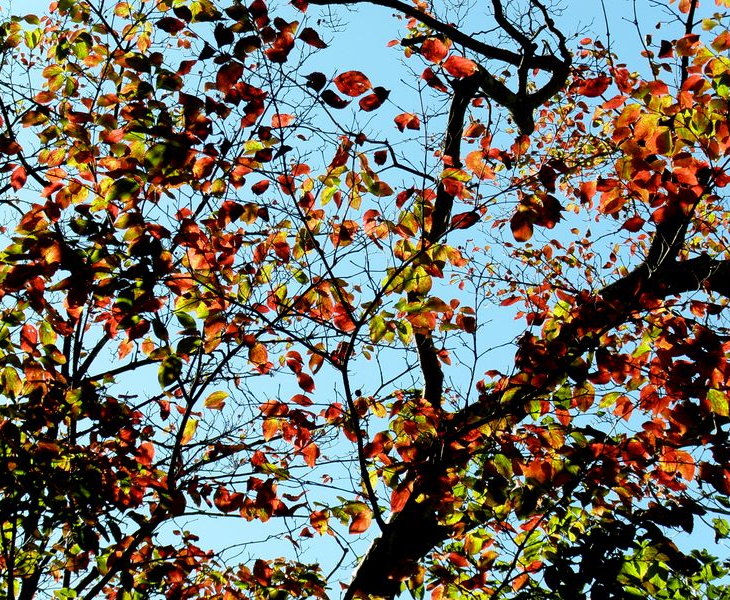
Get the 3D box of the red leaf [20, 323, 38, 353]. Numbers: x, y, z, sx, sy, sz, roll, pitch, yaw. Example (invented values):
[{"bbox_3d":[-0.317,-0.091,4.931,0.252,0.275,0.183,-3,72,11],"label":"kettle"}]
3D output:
[{"bbox_3d":[-0.903,0.101,6.200,0.048,0.025,0.085,-10,-76,-6],"label":"red leaf"}]

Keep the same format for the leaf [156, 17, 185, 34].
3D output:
[{"bbox_3d":[-0.522,-0.736,6.200,0.085,0.025,0.045,-1,-70,-5],"label":"leaf"}]

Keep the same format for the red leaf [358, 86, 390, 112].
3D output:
[{"bbox_3d":[0.022,-0.520,6.000,0.098,0.025,0.052,-28,-74,9],"label":"red leaf"}]

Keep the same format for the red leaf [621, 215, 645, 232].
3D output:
[{"bbox_3d":[0.744,-0.212,6.400,0.073,0.025,0.044,-14,-76,10],"label":"red leaf"}]

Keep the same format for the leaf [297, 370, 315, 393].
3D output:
[{"bbox_3d":[-0.157,0.219,6.200,0.042,0.025,0.070,-35,-79,6],"label":"leaf"}]

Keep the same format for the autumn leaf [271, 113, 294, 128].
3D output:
[{"bbox_3d":[-0.247,-0.542,7.000,0.073,0.035,0.030,0,-33,0],"label":"autumn leaf"}]

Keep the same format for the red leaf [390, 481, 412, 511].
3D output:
[{"bbox_3d":[0.098,0.542,6.376,0.050,0.091,0.030,28,-4,3],"label":"red leaf"}]

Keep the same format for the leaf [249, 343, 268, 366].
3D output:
[{"bbox_3d":[-0.294,0.151,6.391,0.050,0.067,0.030,-5,-1,-3],"label":"leaf"}]

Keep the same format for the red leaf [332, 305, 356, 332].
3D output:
[{"bbox_3d":[-0.062,0.054,6.700,0.070,0.077,0.030,0,-33,0],"label":"red leaf"}]

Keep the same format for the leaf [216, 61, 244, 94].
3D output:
[{"bbox_3d":[-0.350,-0.574,5.962,0.065,0.091,0.030,30,3,-6],"label":"leaf"}]

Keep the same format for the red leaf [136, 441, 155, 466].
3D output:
[{"bbox_3d":[-0.604,0.422,6.357,0.053,0.069,0.030,20,-5,-4],"label":"red leaf"}]

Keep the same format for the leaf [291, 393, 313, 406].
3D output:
[{"bbox_3d":[-0.168,0.267,6.200,0.065,0.025,0.037,12,-79,-4],"label":"leaf"}]

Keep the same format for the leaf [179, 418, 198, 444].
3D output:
[{"bbox_3d":[-0.538,0.398,7.000,0.061,0.074,0.030,0,-33,0],"label":"leaf"}]

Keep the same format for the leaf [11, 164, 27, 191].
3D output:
[{"bbox_3d":[-1.046,-0.368,7.000,0.049,0.074,0.030,0,-33,0],"label":"leaf"}]

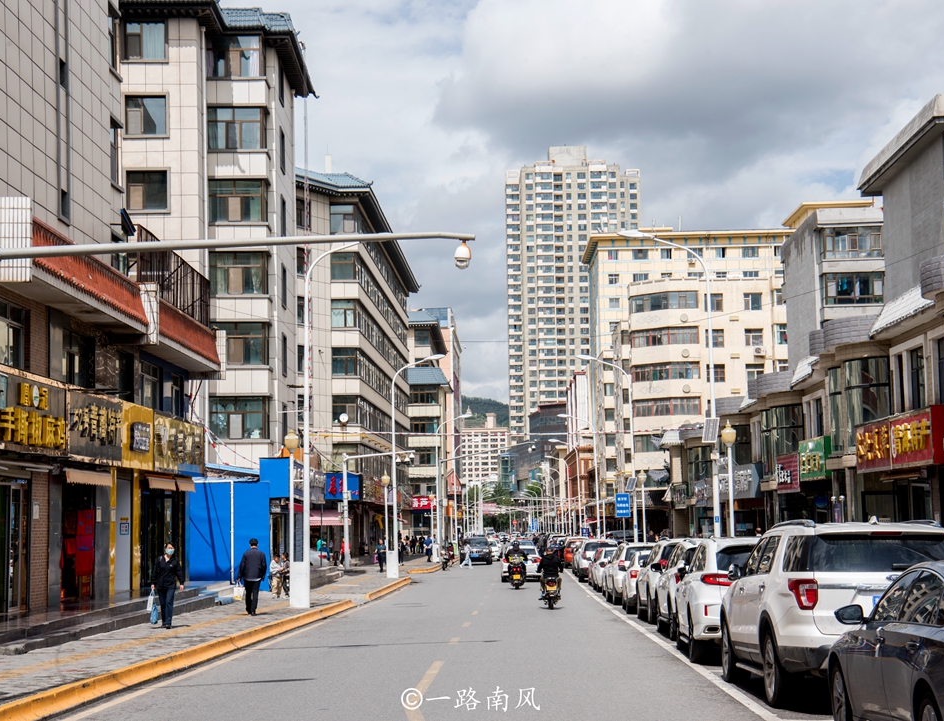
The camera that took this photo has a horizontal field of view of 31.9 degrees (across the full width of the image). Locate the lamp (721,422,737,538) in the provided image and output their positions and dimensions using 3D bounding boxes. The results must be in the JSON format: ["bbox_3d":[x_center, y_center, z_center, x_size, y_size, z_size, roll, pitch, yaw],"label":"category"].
[{"bbox_3d":[6.466,3.785,41.255,0.400,4.531,0.400,-1,-6,0],"label":"lamp"}]

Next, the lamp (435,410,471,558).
[{"bbox_3d":[-1.267,7.781,101.280,2.200,9.200,0.450,-1,-6,2],"label":"lamp"}]

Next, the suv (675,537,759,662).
[{"bbox_3d":[4.077,3.484,24.268,1.950,1.690,4.830,-1,-6,2],"label":"suv"}]

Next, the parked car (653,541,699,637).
[{"bbox_3d":[4.222,3.943,28.732,1.830,1.650,4.400,-1,-6,2],"label":"parked car"}]

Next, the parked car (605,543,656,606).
[{"bbox_3d":[4.642,5.707,44.674,1.830,1.680,4.500,-1,-6,2],"label":"parked car"}]

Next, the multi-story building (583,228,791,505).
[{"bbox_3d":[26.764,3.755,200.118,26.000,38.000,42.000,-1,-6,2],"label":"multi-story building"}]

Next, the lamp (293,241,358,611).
[{"bbox_3d":[-3.266,1.521,41.180,2.200,9.200,0.450,-1,-6,2],"label":"lamp"}]

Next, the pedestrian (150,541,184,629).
[{"bbox_3d":[-5.609,4.153,30.490,0.600,1.591,0.380,-1,-6,-1],"label":"pedestrian"}]

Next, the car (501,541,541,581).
[{"bbox_3d":[2.134,8.680,70.372,1.800,1.470,4.600,-1,-6,2],"label":"car"}]

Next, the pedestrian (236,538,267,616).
[{"bbox_3d":[-4.937,4.852,36.996,0.580,1.720,0.420,-1,-6,2],"label":"pedestrian"}]

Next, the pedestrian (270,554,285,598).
[{"bbox_3d":[-5.856,6.485,49.575,0.380,1.326,0.400,-6,-8,38],"label":"pedestrian"}]

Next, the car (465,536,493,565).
[{"bbox_3d":[0.330,11.976,104.085,1.950,1.760,4.800,-1,-6,2],"label":"car"}]

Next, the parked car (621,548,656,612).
[{"bbox_3d":[4.669,5.499,40.958,1.780,1.480,4.500,-1,-6,2],"label":"parked car"}]

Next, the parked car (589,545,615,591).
[{"bbox_3d":[5.372,7.568,59.058,1.770,1.480,4.500,-1,-6,2],"label":"parked car"}]

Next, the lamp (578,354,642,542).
[{"bbox_3d":[5.792,4.409,70.027,2.500,9.348,0.400,-1,-6,2],"label":"lamp"}]

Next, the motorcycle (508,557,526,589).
[{"bbox_3d":[1.569,7.376,57.156,0.700,1.120,1.850,-1,-6,2],"label":"motorcycle"}]

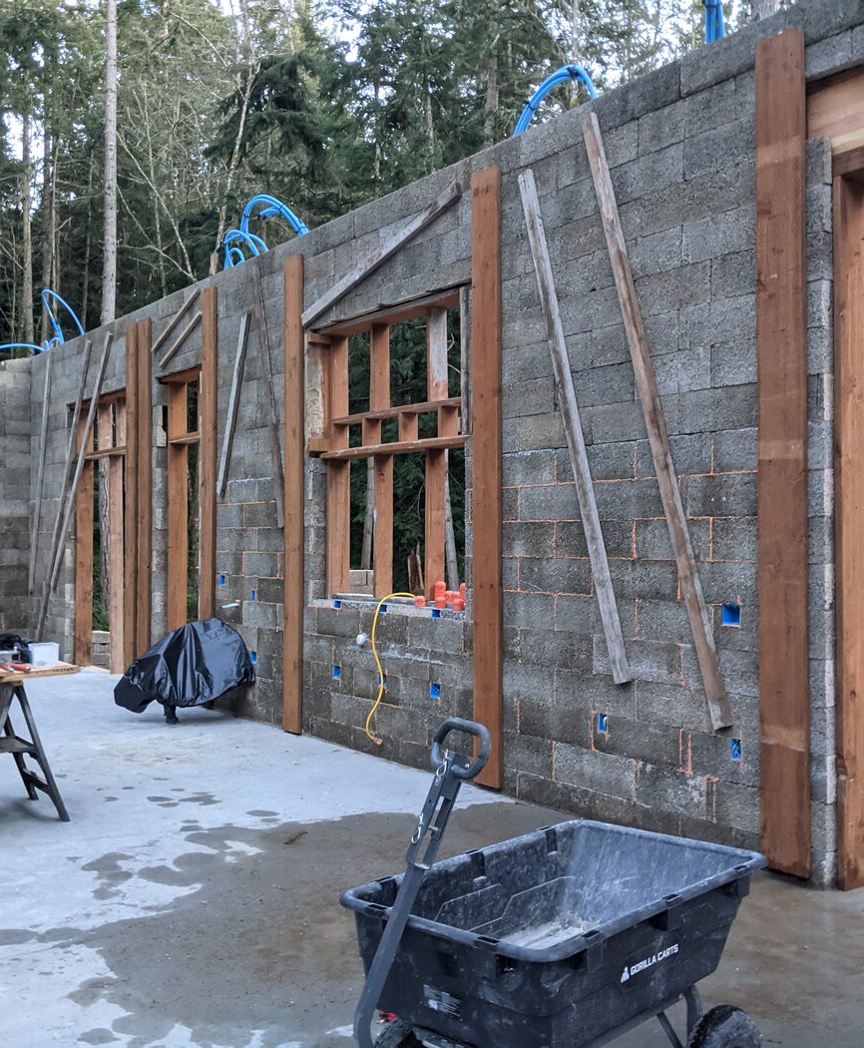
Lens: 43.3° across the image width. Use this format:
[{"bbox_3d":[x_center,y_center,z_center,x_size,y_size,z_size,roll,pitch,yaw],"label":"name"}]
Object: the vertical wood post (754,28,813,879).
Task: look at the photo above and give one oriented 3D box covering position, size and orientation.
[{"bbox_3d":[1.550,-0.317,4.803,0.042,3.665,0.240,1,-1,-36],"label":"vertical wood post"}]

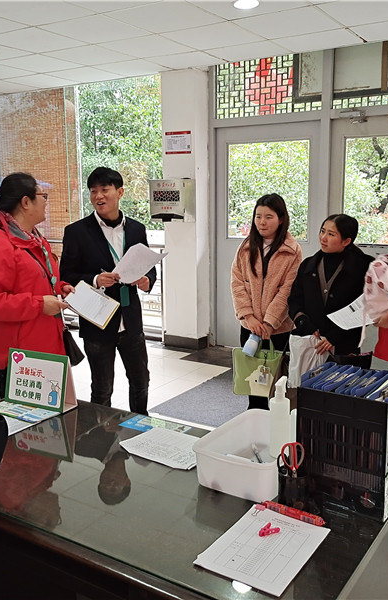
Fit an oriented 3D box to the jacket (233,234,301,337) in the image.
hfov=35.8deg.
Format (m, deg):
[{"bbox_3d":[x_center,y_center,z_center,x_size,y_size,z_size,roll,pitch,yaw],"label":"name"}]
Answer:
[{"bbox_3d":[0.410,-0.093,3.400,0.430,0.580,0.310,3,10,18],"label":"jacket"}]

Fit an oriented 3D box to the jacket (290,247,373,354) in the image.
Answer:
[{"bbox_3d":[0.740,0.010,3.230,0.460,0.600,0.330,5,11,29],"label":"jacket"}]

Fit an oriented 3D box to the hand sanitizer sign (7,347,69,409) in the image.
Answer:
[{"bbox_3d":[-0.598,0.304,2.328,0.292,0.207,0.090,5,11,26],"label":"hand sanitizer sign"}]

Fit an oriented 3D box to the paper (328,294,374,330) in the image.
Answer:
[{"bbox_3d":[0.816,0.037,2.850,0.280,0.030,0.210,-31,31,-15],"label":"paper"}]

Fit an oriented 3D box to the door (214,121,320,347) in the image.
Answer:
[{"bbox_3d":[0.676,-0.560,5.808,1.080,2.200,0.060,6,12,33],"label":"door"}]

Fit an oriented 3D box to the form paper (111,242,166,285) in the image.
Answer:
[{"bbox_3d":[-0.242,-0.165,2.720,0.210,0.040,0.290,8,-36,-44],"label":"form paper"}]

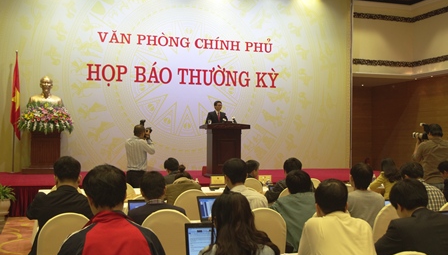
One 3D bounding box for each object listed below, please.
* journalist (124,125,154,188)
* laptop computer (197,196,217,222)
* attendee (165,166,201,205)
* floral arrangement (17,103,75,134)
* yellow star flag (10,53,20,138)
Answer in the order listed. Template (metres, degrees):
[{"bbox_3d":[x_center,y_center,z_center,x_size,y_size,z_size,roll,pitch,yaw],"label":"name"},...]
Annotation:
[{"bbox_3d":[-1.310,0.779,8.085,0.460,1.630,0.430,0,-1,30],"label":"journalist"},{"bbox_3d":[-0.001,0.674,4.173,0.335,0.220,0.355,1,-1,-16],"label":"laptop computer"},{"bbox_3d":[-0.425,0.972,5.165,0.450,1.200,0.700,1,-1,-17],"label":"attendee"},{"bbox_3d":[-4.030,-0.211,11.850,1.200,0.730,0.620,1,-1,-17],"label":"floral arrangement"},{"bbox_3d":[-4.826,-0.741,12.100,0.240,2.080,0.200,1,-1,-19],"label":"yellow star flag"}]

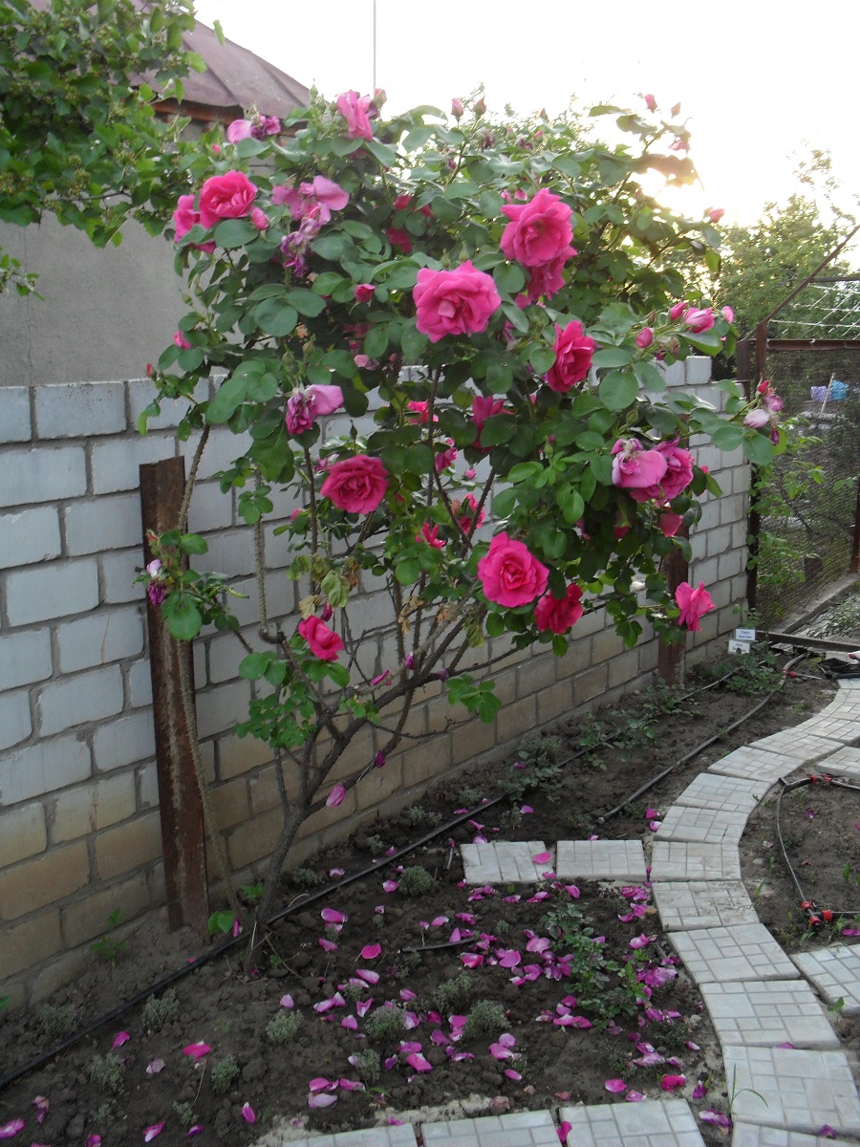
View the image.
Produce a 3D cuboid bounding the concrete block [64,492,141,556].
[{"bbox_3d":[-0.857,-0.135,2.980,0.110,0.118,0.250,7,14,38],"label":"concrete block"}]

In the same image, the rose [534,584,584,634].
[{"bbox_3d":[0.277,0.075,2.500,0.109,0.109,0.085,-2,11,-5],"label":"rose"}]

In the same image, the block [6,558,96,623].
[{"bbox_3d":[-0.937,0.037,2.814,0.090,0.121,0.252,8,15,38],"label":"block"}]

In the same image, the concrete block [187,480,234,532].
[{"bbox_3d":[-0.661,-0.178,3.123,0.090,0.121,0.252,8,15,38],"label":"concrete block"}]

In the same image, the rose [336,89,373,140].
[{"bbox_3d":[-0.164,-0.988,2.500,0.080,0.105,0.080,-3,11,-6],"label":"rose"}]

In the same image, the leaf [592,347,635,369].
[{"bbox_3d":[0.353,-0.418,2.250,0.080,0.014,0.052,-3,49,-2],"label":"leaf"}]

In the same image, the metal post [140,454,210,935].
[{"bbox_3d":[-0.657,0.345,3.021,0.078,1.270,0.078,8,15,38],"label":"metal post"}]

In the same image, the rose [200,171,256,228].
[{"bbox_3d":[-0.403,-0.740,2.300,0.115,0.108,0.095,-3,12,-9],"label":"rose"}]

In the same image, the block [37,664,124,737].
[{"bbox_3d":[-0.902,0.309,2.906,0.090,0.121,0.252,8,15,38],"label":"block"}]

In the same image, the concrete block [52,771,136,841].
[{"bbox_3d":[-0.906,0.599,3.028,0.110,0.118,0.250,7,14,38],"label":"concrete block"}]

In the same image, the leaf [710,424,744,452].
[{"bbox_3d":[0.601,-0.276,2.350,0.068,0.052,0.014,-20,-23,-16],"label":"leaf"}]

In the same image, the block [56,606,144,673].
[{"bbox_3d":[-0.857,0.157,2.936,0.090,0.121,0.252,8,15,38],"label":"block"}]

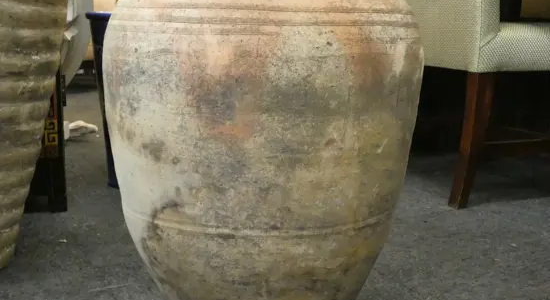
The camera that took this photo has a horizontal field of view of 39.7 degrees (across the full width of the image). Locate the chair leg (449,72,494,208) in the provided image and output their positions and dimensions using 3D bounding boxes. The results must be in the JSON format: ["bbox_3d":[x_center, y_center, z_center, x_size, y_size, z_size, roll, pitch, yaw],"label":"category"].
[{"bbox_3d":[0.499,-0.025,1.946,0.054,0.356,0.044,5,7,-24],"label":"chair leg"}]

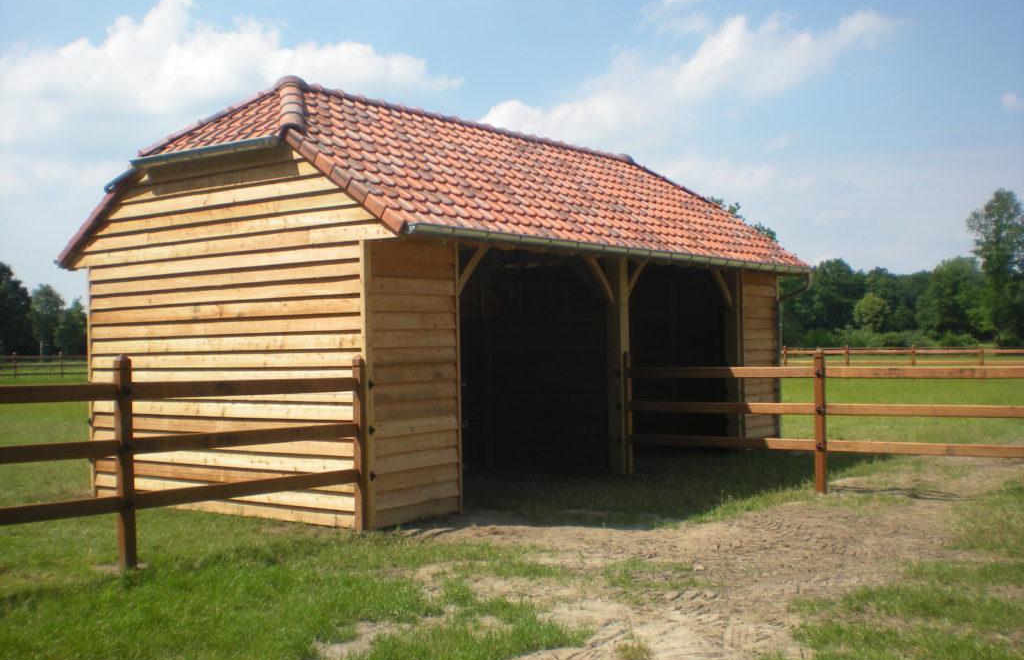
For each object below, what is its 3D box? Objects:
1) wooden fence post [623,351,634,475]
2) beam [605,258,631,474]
[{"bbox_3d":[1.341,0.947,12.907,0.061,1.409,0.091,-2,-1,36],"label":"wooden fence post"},{"bbox_3d":[1.233,0.418,12.987,0.182,2.473,0.167,-2,-1,36],"label":"beam"}]

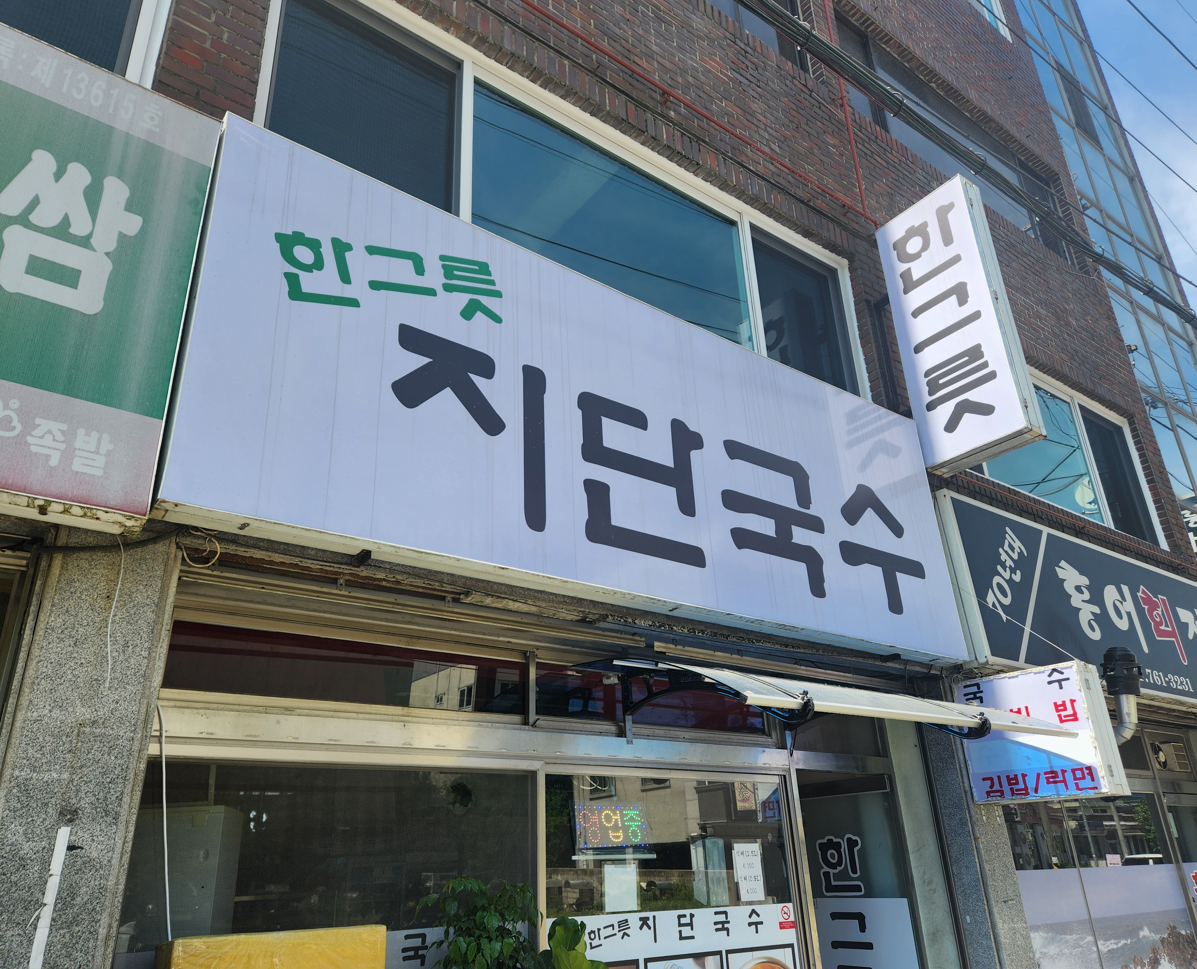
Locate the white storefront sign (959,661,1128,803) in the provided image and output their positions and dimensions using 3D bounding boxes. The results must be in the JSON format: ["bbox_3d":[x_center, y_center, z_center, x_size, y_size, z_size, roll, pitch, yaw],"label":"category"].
[{"bbox_3d":[2.192,1.260,4.301,0.226,0.602,0.649,15,-30,-34],"label":"white storefront sign"}]

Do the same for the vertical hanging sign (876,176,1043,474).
[{"bbox_3d":[2.223,-0.998,5.389,0.213,1.810,0.634,15,-30,-34],"label":"vertical hanging sign"}]

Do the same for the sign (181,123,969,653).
[{"bbox_3d":[0.304,-0.144,3.919,4.075,1.482,0.170,15,-30,-34],"label":"sign"}]

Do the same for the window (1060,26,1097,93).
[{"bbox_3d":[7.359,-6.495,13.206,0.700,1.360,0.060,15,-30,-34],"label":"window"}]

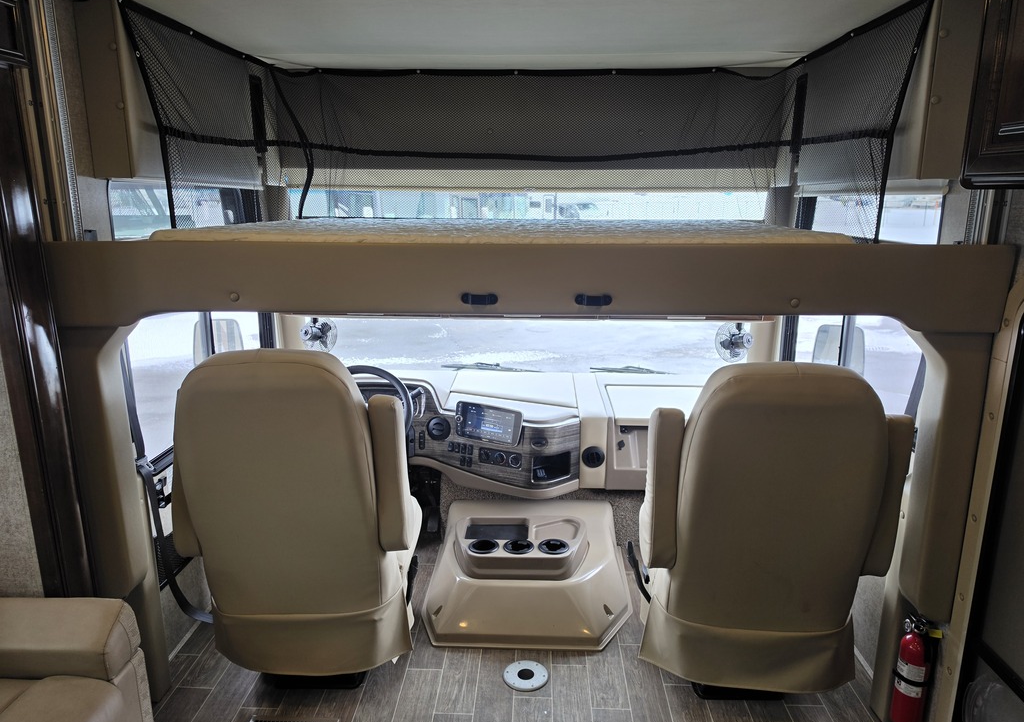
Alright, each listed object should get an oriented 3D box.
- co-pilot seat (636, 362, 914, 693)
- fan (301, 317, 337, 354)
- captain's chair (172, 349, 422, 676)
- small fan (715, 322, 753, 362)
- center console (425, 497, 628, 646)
[{"bbox_3d":[0.754,0.479,2.191,0.710,1.140,0.760,1,13,5],"label":"co-pilot seat"},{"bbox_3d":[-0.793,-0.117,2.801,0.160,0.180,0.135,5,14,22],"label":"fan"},{"bbox_3d":[-0.635,0.454,2.251,0.710,1.150,0.760,0,13,0],"label":"captain's chair"},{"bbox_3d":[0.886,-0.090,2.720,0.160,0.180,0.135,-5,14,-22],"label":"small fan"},{"bbox_3d":[0.067,0.795,2.766,0.820,0.320,0.740,1,13,2],"label":"center console"}]

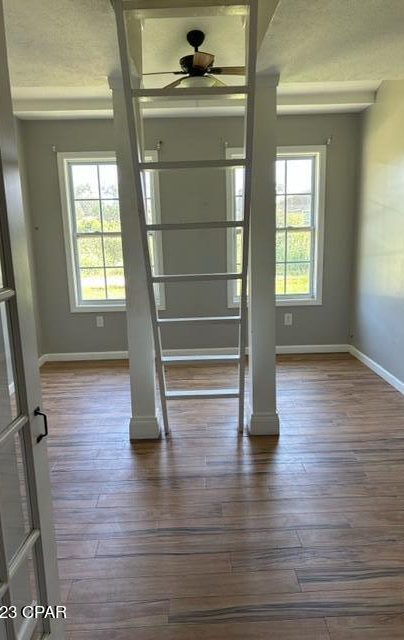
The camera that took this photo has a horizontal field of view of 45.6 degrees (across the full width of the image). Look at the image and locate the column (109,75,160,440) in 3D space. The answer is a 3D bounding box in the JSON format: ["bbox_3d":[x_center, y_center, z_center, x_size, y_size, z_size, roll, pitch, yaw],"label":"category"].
[{"bbox_3d":[-0.422,-0.326,3.152,0.190,2.295,0.193,-2,12,-1],"label":"column"}]

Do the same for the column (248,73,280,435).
[{"bbox_3d":[0.400,-0.351,3.169,0.190,2.295,0.193,-2,12,-1],"label":"column"}]

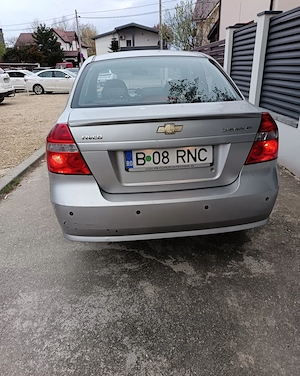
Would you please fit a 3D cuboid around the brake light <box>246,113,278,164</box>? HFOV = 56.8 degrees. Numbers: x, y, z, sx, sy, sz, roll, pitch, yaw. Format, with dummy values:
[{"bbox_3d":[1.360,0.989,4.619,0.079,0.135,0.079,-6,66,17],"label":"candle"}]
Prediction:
[{"bbox_3d":[0.751,-0.327,1.828,0.330,0.350,0.270,-4,24,-3],"label":"brake light"}]

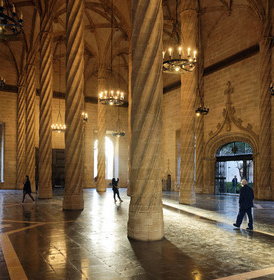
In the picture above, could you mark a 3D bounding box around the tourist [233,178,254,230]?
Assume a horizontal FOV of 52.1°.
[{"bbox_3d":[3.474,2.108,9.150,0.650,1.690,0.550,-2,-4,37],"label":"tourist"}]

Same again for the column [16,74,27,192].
[{"bbox_3d":[-13.380,-0.813,32.522,1.080,13.360,1.050,0,0,0],"label":"column"}]

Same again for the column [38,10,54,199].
[{"bbox_3d":[-6.594,-2.272,20.200,1.030,12.986,1.030,2,-4,-29],"label":"column"}]

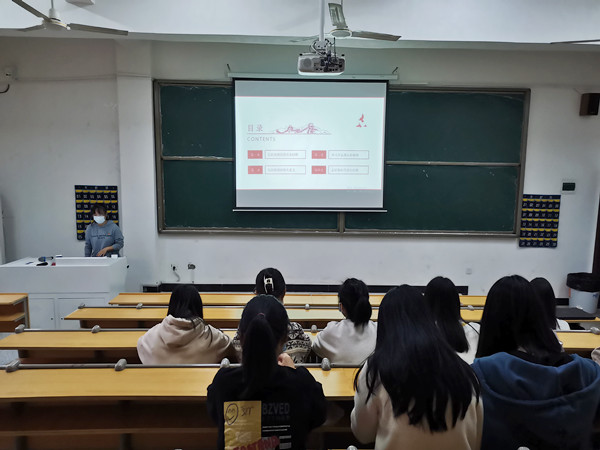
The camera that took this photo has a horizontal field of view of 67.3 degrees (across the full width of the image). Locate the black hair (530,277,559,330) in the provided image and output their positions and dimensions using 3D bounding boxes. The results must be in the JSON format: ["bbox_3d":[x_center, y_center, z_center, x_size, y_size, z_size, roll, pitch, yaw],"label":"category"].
[{"bbox_3d":[1.765,0.596,3.307,0.200,0.410,0.230,1,7,-2],"label":"black hair"}]

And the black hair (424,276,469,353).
[{"bbox_3d":[0.782,0.480,2.406,0.205,0.385,0.240,1,7,-2],"label":"black hair"}]

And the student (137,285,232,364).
[{"bbox_3d":[-0.597,0.882,2.437,0.500,1.150,0.620,1,7,-2],"label":"student"}]

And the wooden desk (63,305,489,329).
[{"bbox_3d":[0.063,1.045,3.675,3.680,0.750,0.380,1,7,-2],"label":"wooden desk"}]

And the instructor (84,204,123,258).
[{"bbox_3d":[-2.367,0.522,5.526,0.480,1.550,0.350,-1,7,-14],"label":"instructor"}]

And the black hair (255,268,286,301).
[{"bbox_3d":[-0.154,0.319,2.353,0.170,0.200,0.210,1,7,-2],"label":"black hair"}]

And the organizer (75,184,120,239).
[{"bbox_3d":[-2.836,-0.158,6.312,0.580,0.770,0.030,1,7,-2],"label":"organizer"}]

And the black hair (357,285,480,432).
[{"bbox_3d":[0.387,0.436,1.471,0.345,0.440,0.270,1,7,-2],"label":"black hair"}]

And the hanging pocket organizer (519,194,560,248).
[{"bbox_3d":[3.511,-0.047,6.553,0.570,0.765,0.030,1,7,-2],"label":"hanging pocket organizer"}]

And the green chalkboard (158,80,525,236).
[{"bbox_3d":[0.626,-0.891,6.335,5.230,2.110,0.100,1,7,-2],"label":"green chalkboard"}]

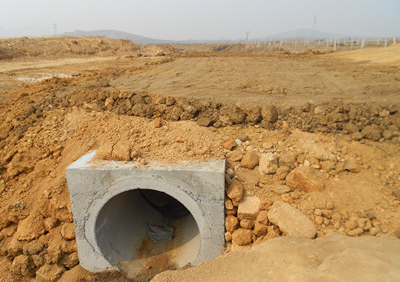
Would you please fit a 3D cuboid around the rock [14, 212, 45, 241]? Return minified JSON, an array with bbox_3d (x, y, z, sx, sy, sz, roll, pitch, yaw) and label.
[{"bbox_3d":[-1.924,0.979,3.400,0.310,0.200,0.250,0,18,0],"label":"rock"}]

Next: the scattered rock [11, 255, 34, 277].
[{"bbox_3d":[-1.920,1.358,3.250,0.240,0.170,0.190,0,18,0],"label":"scattered rock"}]

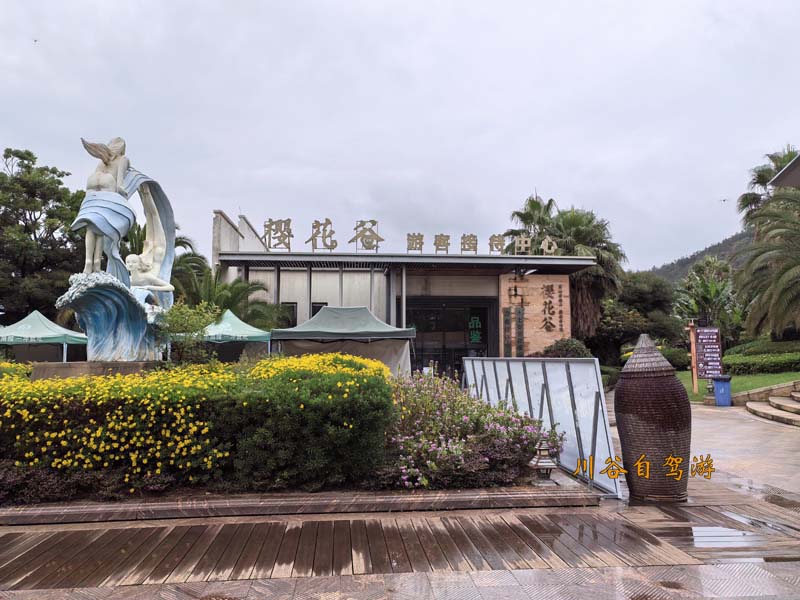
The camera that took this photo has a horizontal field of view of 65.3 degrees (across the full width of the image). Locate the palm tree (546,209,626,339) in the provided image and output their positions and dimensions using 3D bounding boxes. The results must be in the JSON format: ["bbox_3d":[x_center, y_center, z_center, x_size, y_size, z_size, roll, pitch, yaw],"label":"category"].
[{"bbox_3d":[8.269,-0.236,27.590,3.500,7.723,3.500,0,-4,-5],"label":"palm tree"}]

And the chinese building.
[{"bbox_3d":[-0.049,0.361,27.828,13.800,6.567,10.000,0,-4,-5],"label":"chinese building"}]

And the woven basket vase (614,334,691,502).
[{"bbox_3d":[2.706,1.242,6.677,0.800,1.733,0.800,0,-4,-5],"label":"woven basket vase"}]

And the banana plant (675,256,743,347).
[{"bbox_3d":[15.326,0.224,31.000,3.400,4.900,3.300,0,-5,0],"label":"banana plant"}]

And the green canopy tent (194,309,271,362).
[{"bbox_3d":[-5.531,1.696,20.124,3.000,2.784,3.000,0,-4,-5],"label":"green canopy tent"}]

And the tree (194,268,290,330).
[{"bbox_3d":[-5.517,1.064,21.780,3.200,4.285,3.000,0,-4,-5],"label":"tree"}]

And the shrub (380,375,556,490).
[{"bbox_3d":[0.740,1.460,7.514,1.950,1.180,2.100,0,-4,-5],"label":"shrub"}]

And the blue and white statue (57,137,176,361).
[{"bbox_3d":[-4.805,-0.882,10.692,1.850,3.854,1.400,0,-4,-5],"label":"blue and white statue"}]

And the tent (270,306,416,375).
[{"bbox_3d":[-1.895,1.689,20.927,4.500,2.915,3.000,0,-4,-5],"label":"tent"}]

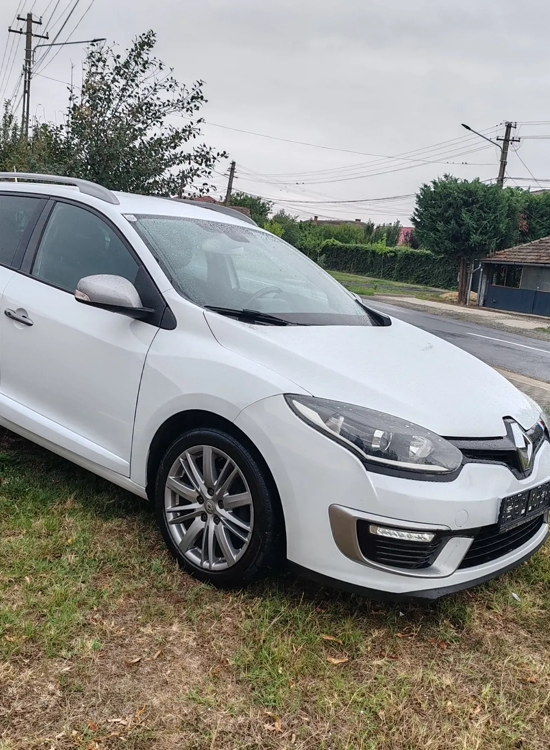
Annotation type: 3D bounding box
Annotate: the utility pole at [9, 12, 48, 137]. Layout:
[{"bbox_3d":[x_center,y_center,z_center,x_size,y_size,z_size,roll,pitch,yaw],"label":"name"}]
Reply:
[{"bbox_3d":[-8.569,-7.852,26.715,1.450,8.573,0.400,-2,11,-36],"label":"utility pole"}]

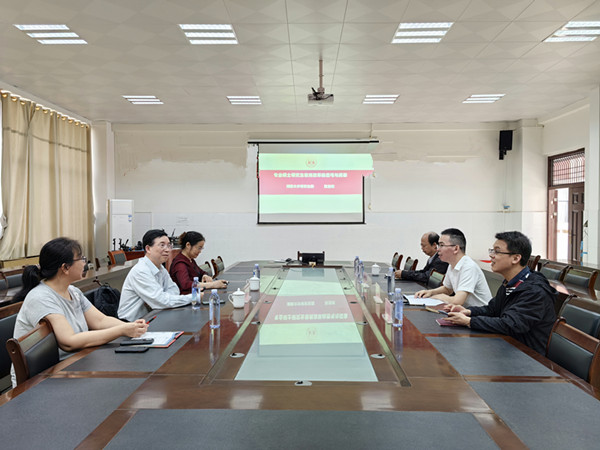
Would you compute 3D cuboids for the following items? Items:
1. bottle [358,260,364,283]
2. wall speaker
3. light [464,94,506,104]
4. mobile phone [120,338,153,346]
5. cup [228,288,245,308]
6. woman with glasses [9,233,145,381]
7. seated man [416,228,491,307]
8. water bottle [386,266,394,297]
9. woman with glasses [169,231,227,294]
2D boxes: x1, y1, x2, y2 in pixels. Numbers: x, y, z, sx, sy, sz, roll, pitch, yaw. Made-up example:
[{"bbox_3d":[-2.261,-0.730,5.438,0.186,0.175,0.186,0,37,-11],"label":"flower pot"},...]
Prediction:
[{"bbox_3d":[0.633,0.469,4.800,0.064,0.228,0.064,0,1,2],"label":"bottle"},{"bbox_3d":[4.408,-1.801,10.000,0.230,0.400,0.220,0,1,12],"label":"wall speaker"},{"bbox_3d":[3.239,-2.211,8.243,0.600,0.060,0.600,0,1,2],"label":"light"},{"bbox_3d":[-0.845,0.615,2.455,0.160,0.010,0.077,0,1,-9],"label":"mobile phone"},{"bbox_3d":[-0.466,0.539,3.450,0.123,0.136,0.090,0,1,2],"label":"cup"},{"bbox_3d":[-1.144,0.706,2.470,0.700,1.290,0.500,0,1,-4],"label":"woman with glasses"},{"bbox_3d":[1.126,0.683,3.357,0.640,1.310,0.500,0,1,5],"label":"seated man"},{"bbox_3d":[0.776,0.483,4.000,0.064,0.228,0.064,0,1,2],"label":"water bottle"},{"bbox_3d":[-0.950,0.704,4.460,0.660,1.270,0.500,0,1,12],"label":"woman with glasses"}]

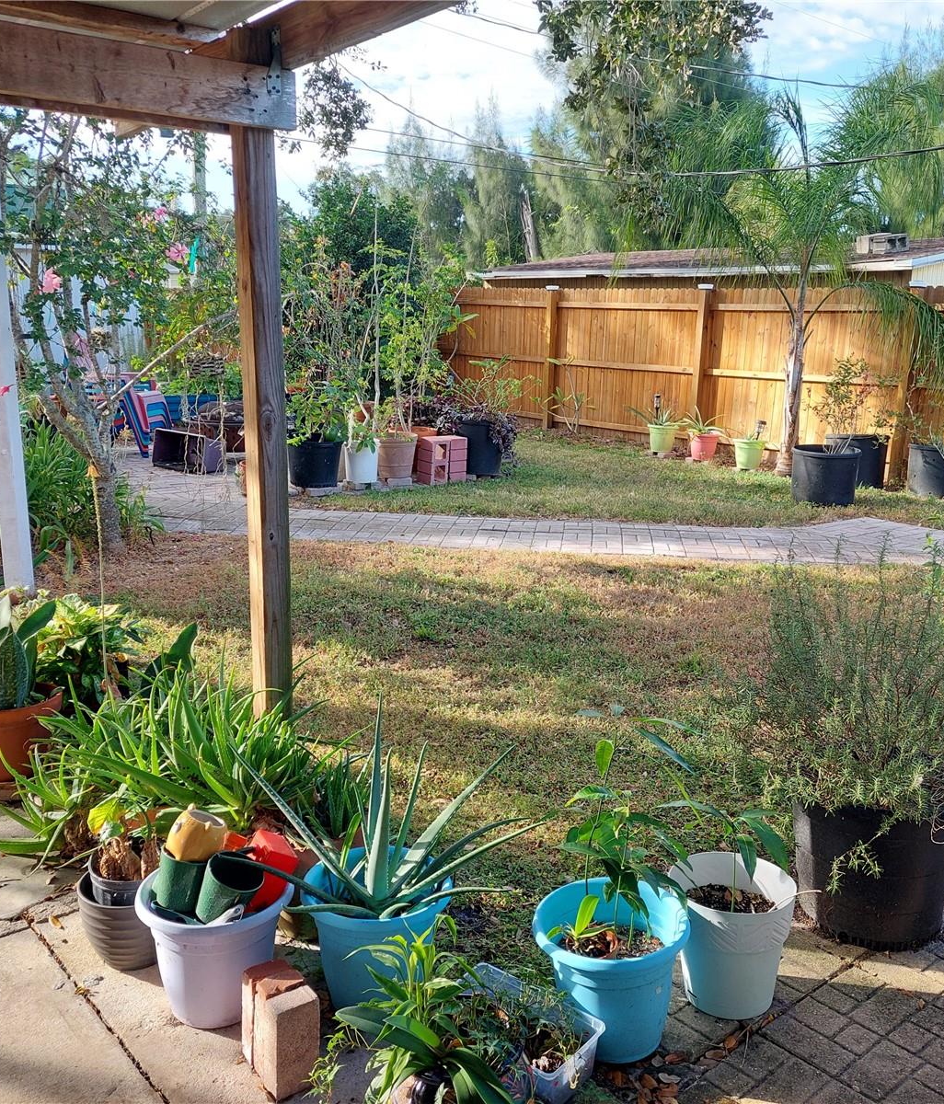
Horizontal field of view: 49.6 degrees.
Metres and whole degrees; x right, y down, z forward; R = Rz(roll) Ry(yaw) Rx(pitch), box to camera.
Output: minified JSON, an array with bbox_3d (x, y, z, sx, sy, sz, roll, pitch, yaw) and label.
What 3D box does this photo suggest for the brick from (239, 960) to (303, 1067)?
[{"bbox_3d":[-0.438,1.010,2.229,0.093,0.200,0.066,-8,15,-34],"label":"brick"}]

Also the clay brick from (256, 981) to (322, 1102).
[{"bbox_3d":[-0.397,1.035,2.181,0.097,0.200,0.105,-10,16,-38],"label":"clay brick"}]

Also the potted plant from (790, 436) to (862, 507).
[{"bbox_3d":[3.058,-0.660,8.811,0.560,0.460,0.560,0,13,0],"label":"potted plant"}]

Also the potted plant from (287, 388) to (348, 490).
[{"bbox_3d":[-1.405,-1.004,9.138,0.580,0.860,0.580,0,13,0],"label":"potted plant"}]

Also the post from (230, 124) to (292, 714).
[{"bbox_3d":[-0.642,-0.211,3.130,0.090,2.130,0.090,-9,17,-36],"label":"post"}]

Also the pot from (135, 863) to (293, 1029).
[{"bbox_3d":[-0.601,0.924,2.416,0.350,0.285,0.350,0,13,0],"label":"pot"}]

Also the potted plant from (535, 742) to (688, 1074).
[{"bbox_3d":[0.312,0.759,2.283,0.350,0.700,0.360,2,13,9],"label":"potted plant"}]

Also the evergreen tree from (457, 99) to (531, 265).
[{"bbox_3d":[0.754,-9.332,30.703,2.600,7.980,2.600,0,13,0],"label":"evergreen tree"}]

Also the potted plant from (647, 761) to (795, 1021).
[{"bbox_3d":[0.594,0.789,2.440,0.350,0.600,0.350,4,13,16],"label":"potted plant"}]

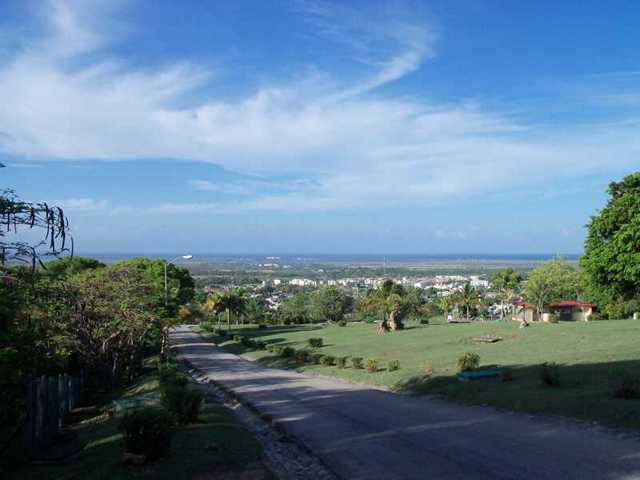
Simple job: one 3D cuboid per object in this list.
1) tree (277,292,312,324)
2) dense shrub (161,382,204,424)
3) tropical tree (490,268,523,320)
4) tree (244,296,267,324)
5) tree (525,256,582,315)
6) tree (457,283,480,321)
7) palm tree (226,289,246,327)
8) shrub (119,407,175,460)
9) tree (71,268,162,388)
[{"bbox_3d":[-4.138,11.115,105.000,5.192,5.192,4.933,0,-1,-2],"label":"tree"},{"bbox_3d":[-2.720,3.234,12.800,0.827,0.781,0.785,0,-1,-12],"label":"dense shrub"},{"bbox_3d":[29.397,8.433,102.000,5.044,7.881,4.792,0,-1,16],"label":"tropical tree"},{"bbox_3d":[-10.466,11.439,105.000,3.570,4.543,3.391,0,-1,-6],"label":"tree"},{"bbox_3d":[36.648,7.487,102.000,8.827,9.142,8.386,0,-1,20],"label":"tree"},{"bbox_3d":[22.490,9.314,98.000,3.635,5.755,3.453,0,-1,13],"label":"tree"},{"bbox_3d":[-12.646,10.223,98.000,3.029,5.755,2.877,0,-1,-7],"label":"palm tree"},{"bbox_3d":[-2.467,2.751,9.200,0.756,0.722,0.719,0,-1,-15],"label":"shrub"},{"bbox_3d":[-7.823,3.265,25.000,3.632,4.636,3.450,0,-1,-17],"label":"tree"}]

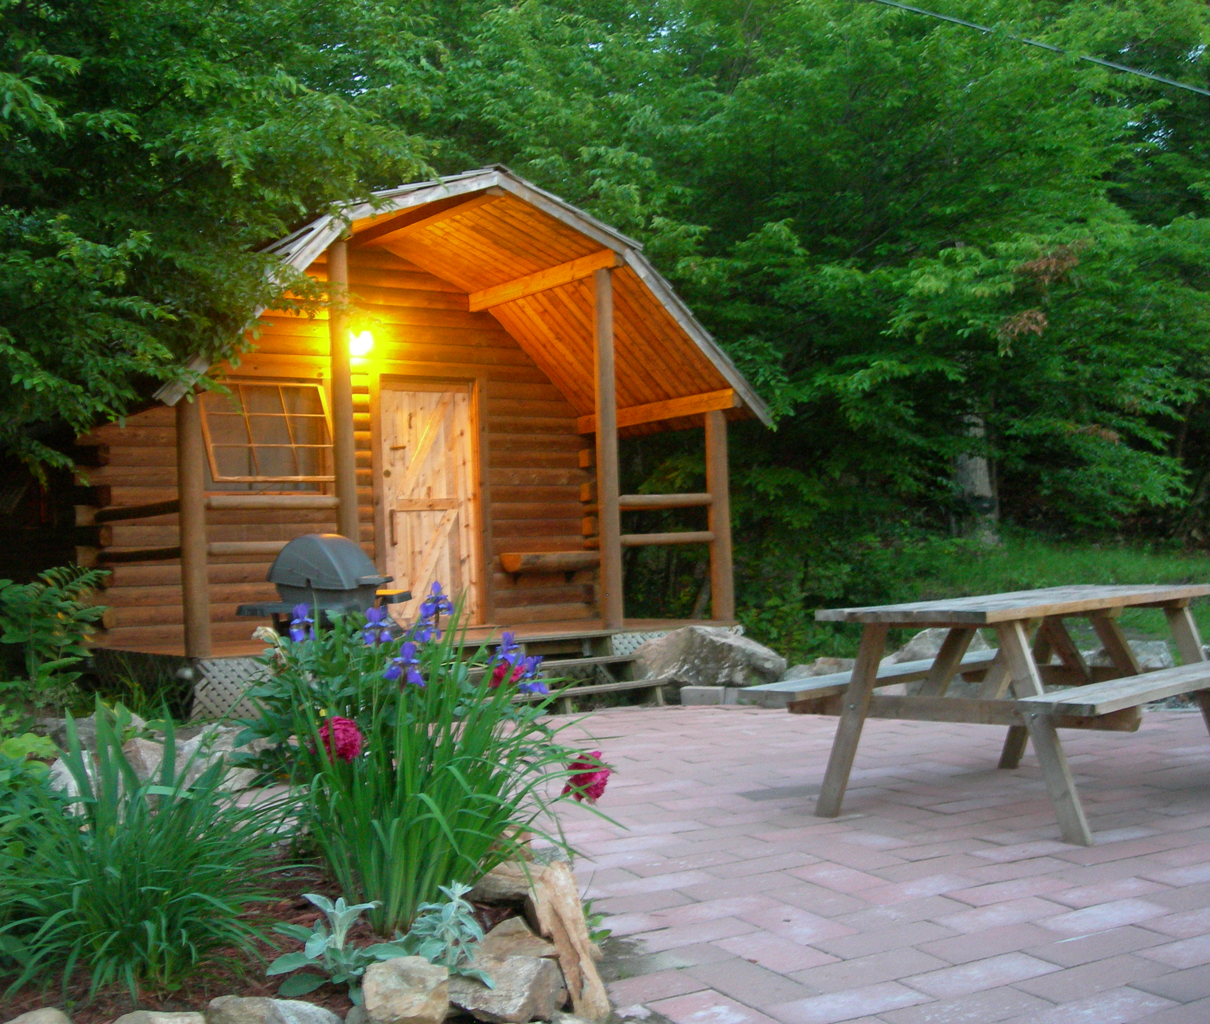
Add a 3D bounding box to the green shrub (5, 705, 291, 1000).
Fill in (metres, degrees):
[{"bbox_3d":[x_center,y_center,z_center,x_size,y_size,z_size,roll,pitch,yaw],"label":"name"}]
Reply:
[{"bbox_3d":[-1.052,0.780,3.450,0.620,0.620,0.600,-2,-2,0],"label":"green shrub"}]

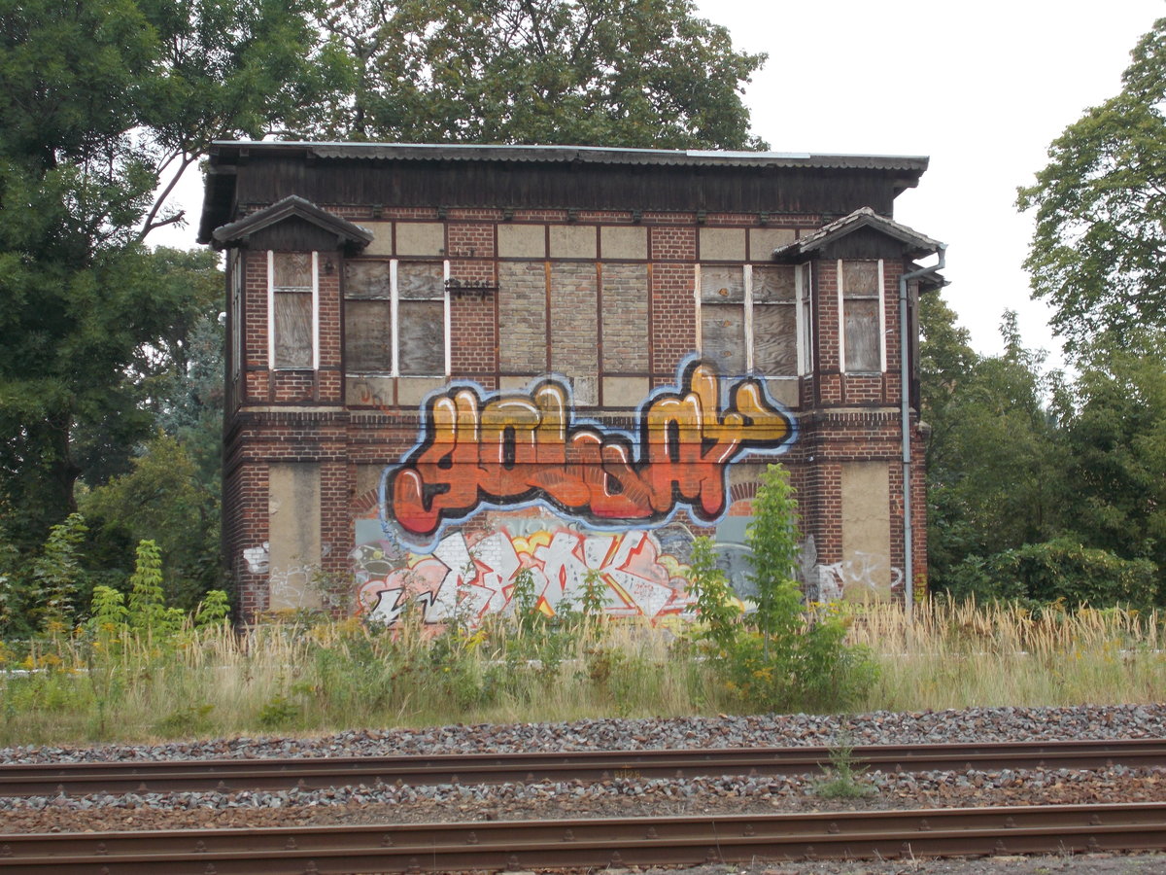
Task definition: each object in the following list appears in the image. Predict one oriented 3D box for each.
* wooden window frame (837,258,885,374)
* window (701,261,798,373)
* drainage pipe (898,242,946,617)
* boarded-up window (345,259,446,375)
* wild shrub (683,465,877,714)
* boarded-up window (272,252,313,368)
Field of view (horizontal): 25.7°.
[{"bbox_3d":[4.402,-1.922,40.583,0.799,1.841,0.120,0,-4,-11],"label":"wooden window frame"},{"bbox_3d":[2.680,-1.863,41.115,1.751,1.819,0.100,0,-4,-11],"label":"window"},{"bbox_3d":[5.354,-0.017,40.545,0.752,6.123,0.250,0,-4,-11],"label":"drainage pipe"},{"bbox_3d":[-2.937,-1.876,40.079,1.724,1.879,0.120,0,-4,-11],"label":"boarded-up window"},{"bbox_3d":[2.080,1.582,26.800,1.990,2.620,1.700,0,-4,-11],"label":"wild shrub"},{"bbox_3d":[-4.412,-1.929,38.961,0.611,1.784,0.080,0,-4,-11],"label":"boarded-up window"}]

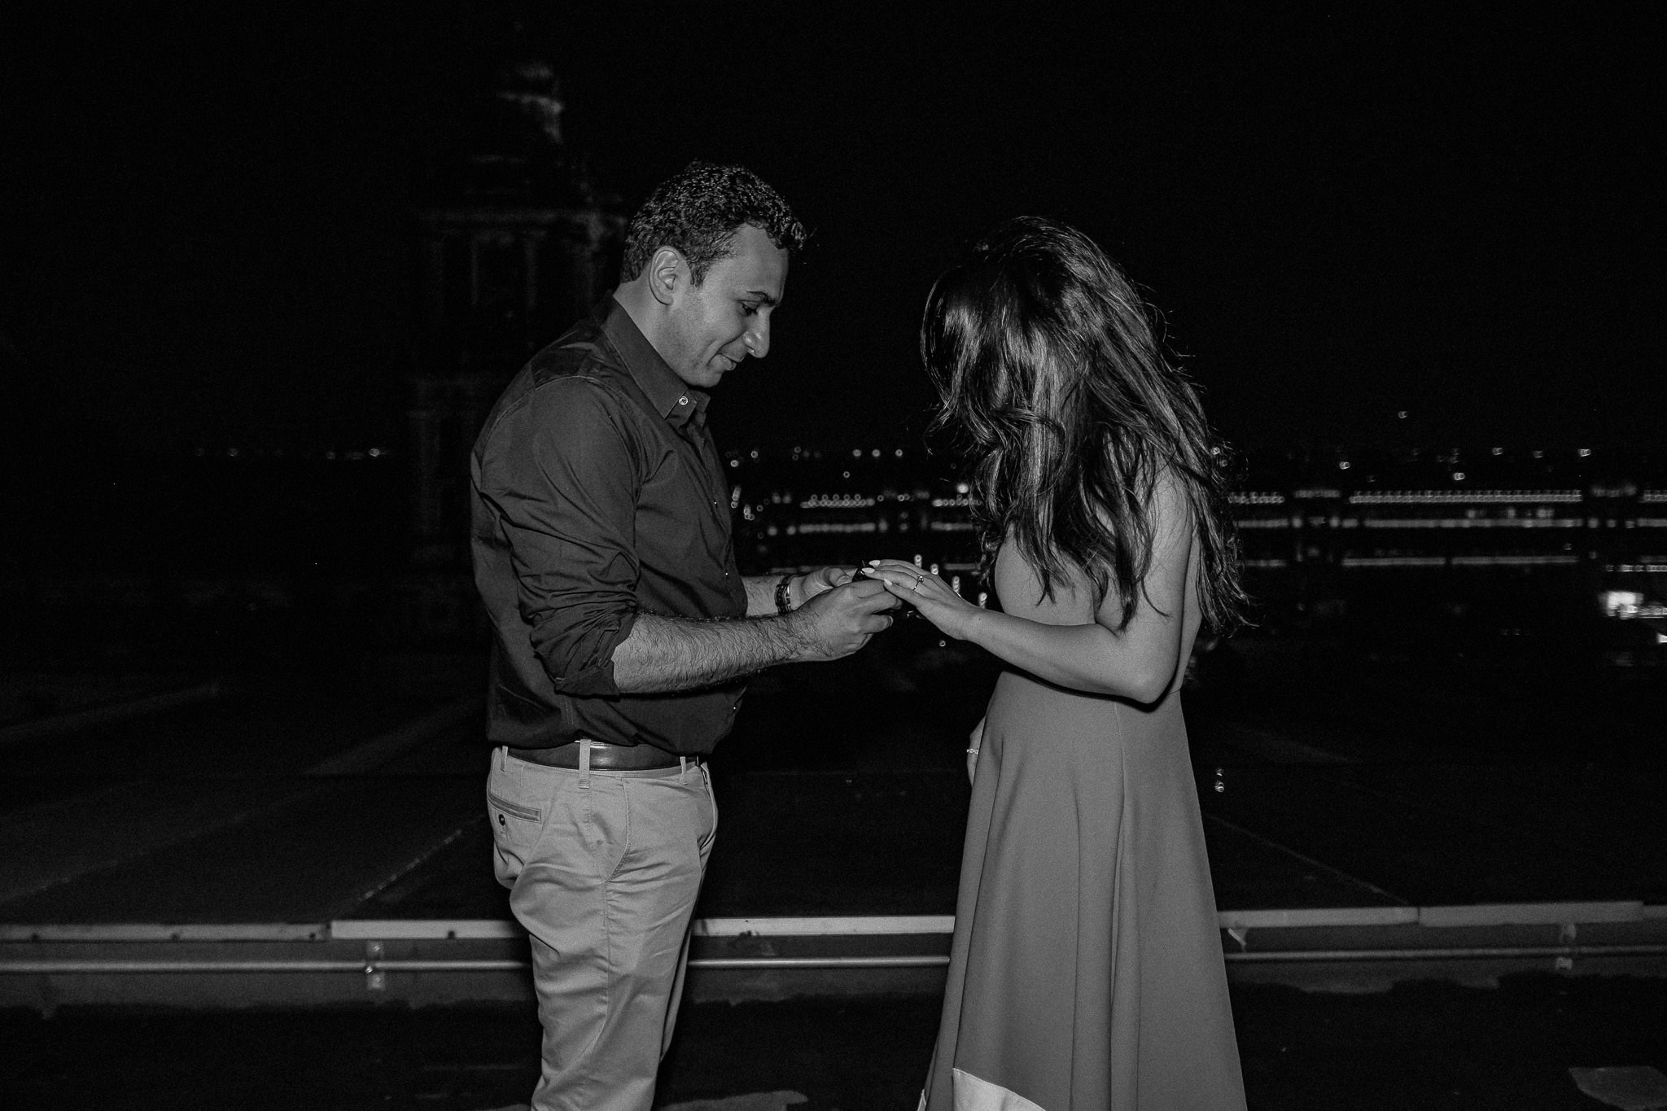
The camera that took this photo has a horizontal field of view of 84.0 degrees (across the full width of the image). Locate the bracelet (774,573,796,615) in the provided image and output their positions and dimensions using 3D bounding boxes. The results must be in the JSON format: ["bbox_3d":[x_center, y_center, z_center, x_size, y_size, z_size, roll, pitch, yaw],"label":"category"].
[{"bbox_3d":[-0.056,0.052,1.220,0.019,0.058,0.058,4,0,22],"label":"bracelet"}]

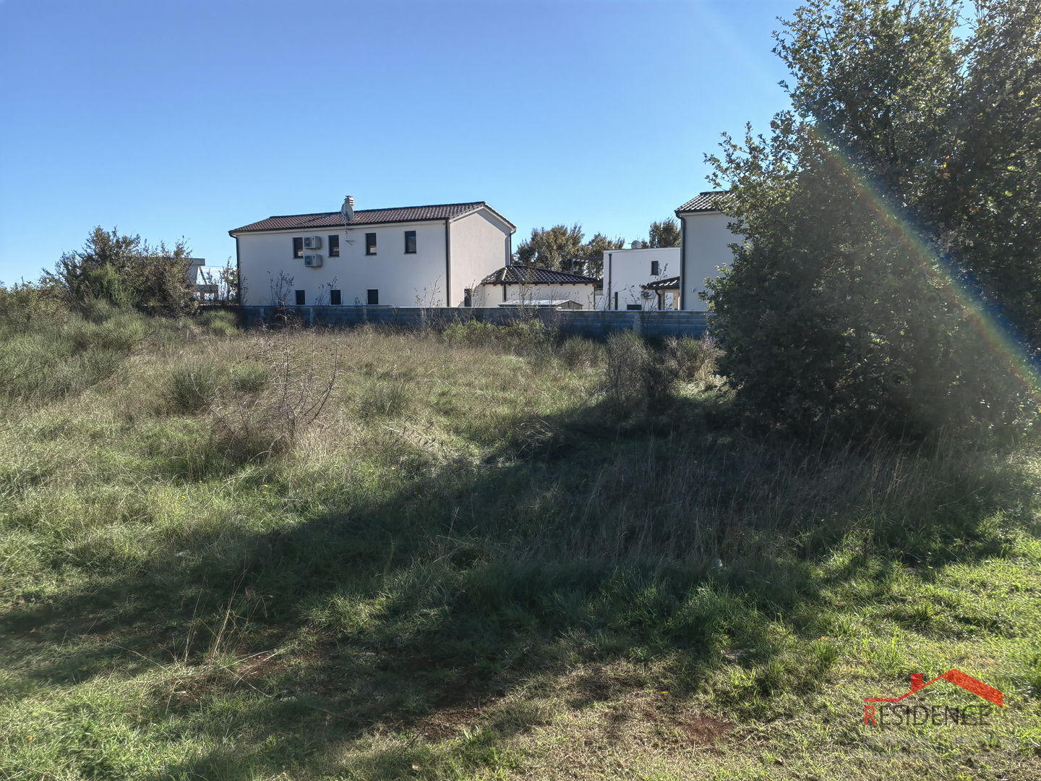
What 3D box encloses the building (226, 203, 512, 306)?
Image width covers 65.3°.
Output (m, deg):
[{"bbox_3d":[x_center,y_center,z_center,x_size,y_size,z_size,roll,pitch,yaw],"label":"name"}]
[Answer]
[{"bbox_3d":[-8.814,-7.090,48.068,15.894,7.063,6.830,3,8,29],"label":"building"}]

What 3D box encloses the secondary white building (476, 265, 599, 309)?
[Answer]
[{"bbox_3d":[0.273,-5.355,47.398,6.923,3.628,5.200,-5,8,-37],"label":"secondary white building"}]

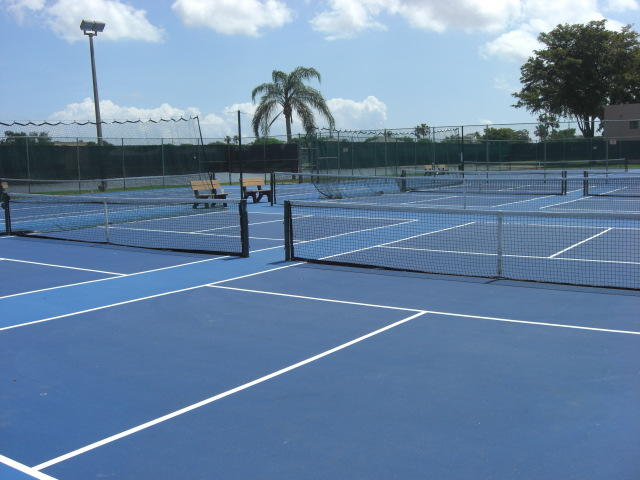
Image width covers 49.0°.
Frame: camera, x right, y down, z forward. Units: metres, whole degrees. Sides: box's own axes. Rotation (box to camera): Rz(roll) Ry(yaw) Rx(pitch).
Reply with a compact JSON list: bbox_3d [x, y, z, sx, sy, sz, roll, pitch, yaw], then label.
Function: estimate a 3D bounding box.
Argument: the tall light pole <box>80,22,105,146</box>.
[{"bbox_3d":[-11.659,-7.026,36.867,0.650,9.100,1.250,5,9,43],"label":"tall light pole"}]

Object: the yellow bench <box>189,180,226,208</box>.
[{"bbox_3d":[-3.609,-1.498,22.901,0.570,0.860,1.280,4,8,35],"label":"yellow bench"}]

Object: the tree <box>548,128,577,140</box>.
[{"bbox_3d":[29.132,-11.268,84.406,3.700,4.500,3.700,4,8,35],"label":"tree"}]

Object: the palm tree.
[{"bbox_3d":[-1.948,-8.289,49.777,5.800,8.000,5.900,-1,7,0],"label":"palm tree"}]

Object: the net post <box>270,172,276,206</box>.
[{"bbox_3d":[-1.535,-1.643,22.990,0.110,1.090,0.110,4,8,35],"label":"net post"}]

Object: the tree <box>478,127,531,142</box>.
[{"bbox_3d":[23.927,-12.255,91.117,6.300,5.200,7.000,4,8,35],"label":"tree"}]

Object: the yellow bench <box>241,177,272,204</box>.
[{"bbox_3d":[-2.279,-1.786,25.075,0.570,0.860,1.280,4,8,35],"label":"yellow bench"}]

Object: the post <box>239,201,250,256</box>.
[{"bbox_3d":[-1.204,-0.173,11.234,0.110,0.920,0.110,4,8,35],"label":"post"}]

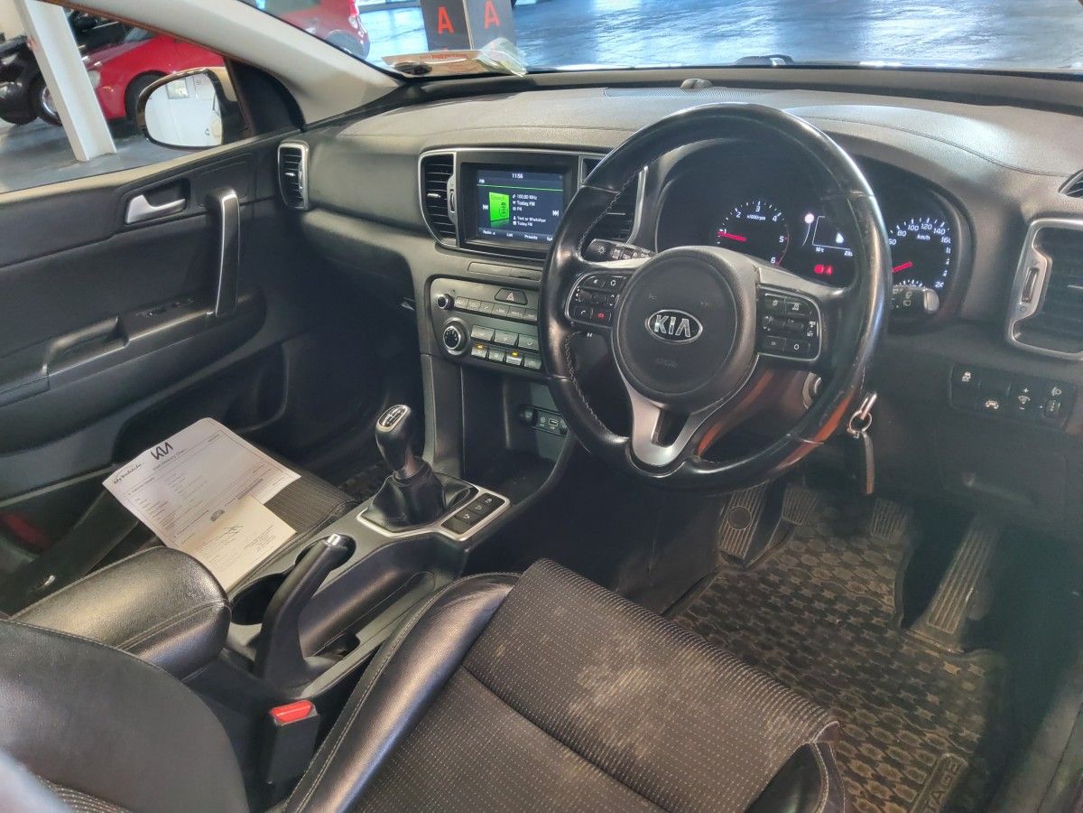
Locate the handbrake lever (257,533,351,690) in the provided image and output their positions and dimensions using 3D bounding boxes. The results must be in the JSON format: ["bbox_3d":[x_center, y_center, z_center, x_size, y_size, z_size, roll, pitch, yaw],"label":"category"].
[{"bbox_3d":[-0.262,0.228,0.910,0.045,0.130,0.160,15,35,37],"label":"handbrake lever"}]

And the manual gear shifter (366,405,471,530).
[{"bbox_3d":[-0.183,0.068,1.073,0.108,0.148,0.128,15,35,37],"label":"manual gear shifter"}]

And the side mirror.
[{"bbox_3d":[-0.723,-0.604,1.673,0.215,0.168,0.140,5,30,25],"label":"side mirror"}]

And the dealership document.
[{"bbox_3d":[-0.524,0.140,1.292,0.400,0.015,0.222,24,50,38],"label":"dealership document"}]

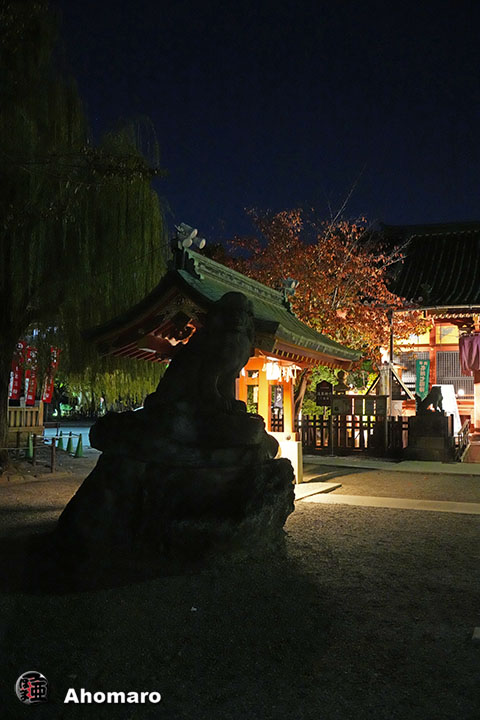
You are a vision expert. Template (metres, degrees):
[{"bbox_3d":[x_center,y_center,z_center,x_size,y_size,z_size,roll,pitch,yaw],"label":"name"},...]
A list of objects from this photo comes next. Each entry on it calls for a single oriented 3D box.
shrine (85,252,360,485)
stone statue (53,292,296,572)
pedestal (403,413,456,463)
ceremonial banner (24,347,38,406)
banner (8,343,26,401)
[{"bbox_3d":[-0.081,0.344,13.300,3.750,4.300,5.000,-1,-4,24],"label":"shrine"},{"bbox_3d":[-0.731,0.680,7.928,2.400,2.850,1.400,-1,-4,24],"label":"stone statue"},{"bbox_3d":[5.594,2.242,19.469,1.250,1.450,1.050,-1,-4,24],"label":"pedestal"},{"bbox_3d":[-6.793,0.538,21.500,0.450,1.930,0.080,1,-4,-7],"label":"ceremonial banner"},{"bbox_3d":[-7.182,0.339,21.300,0.480,1.930,0.080,1,-4,-7],"label":"banner"}]

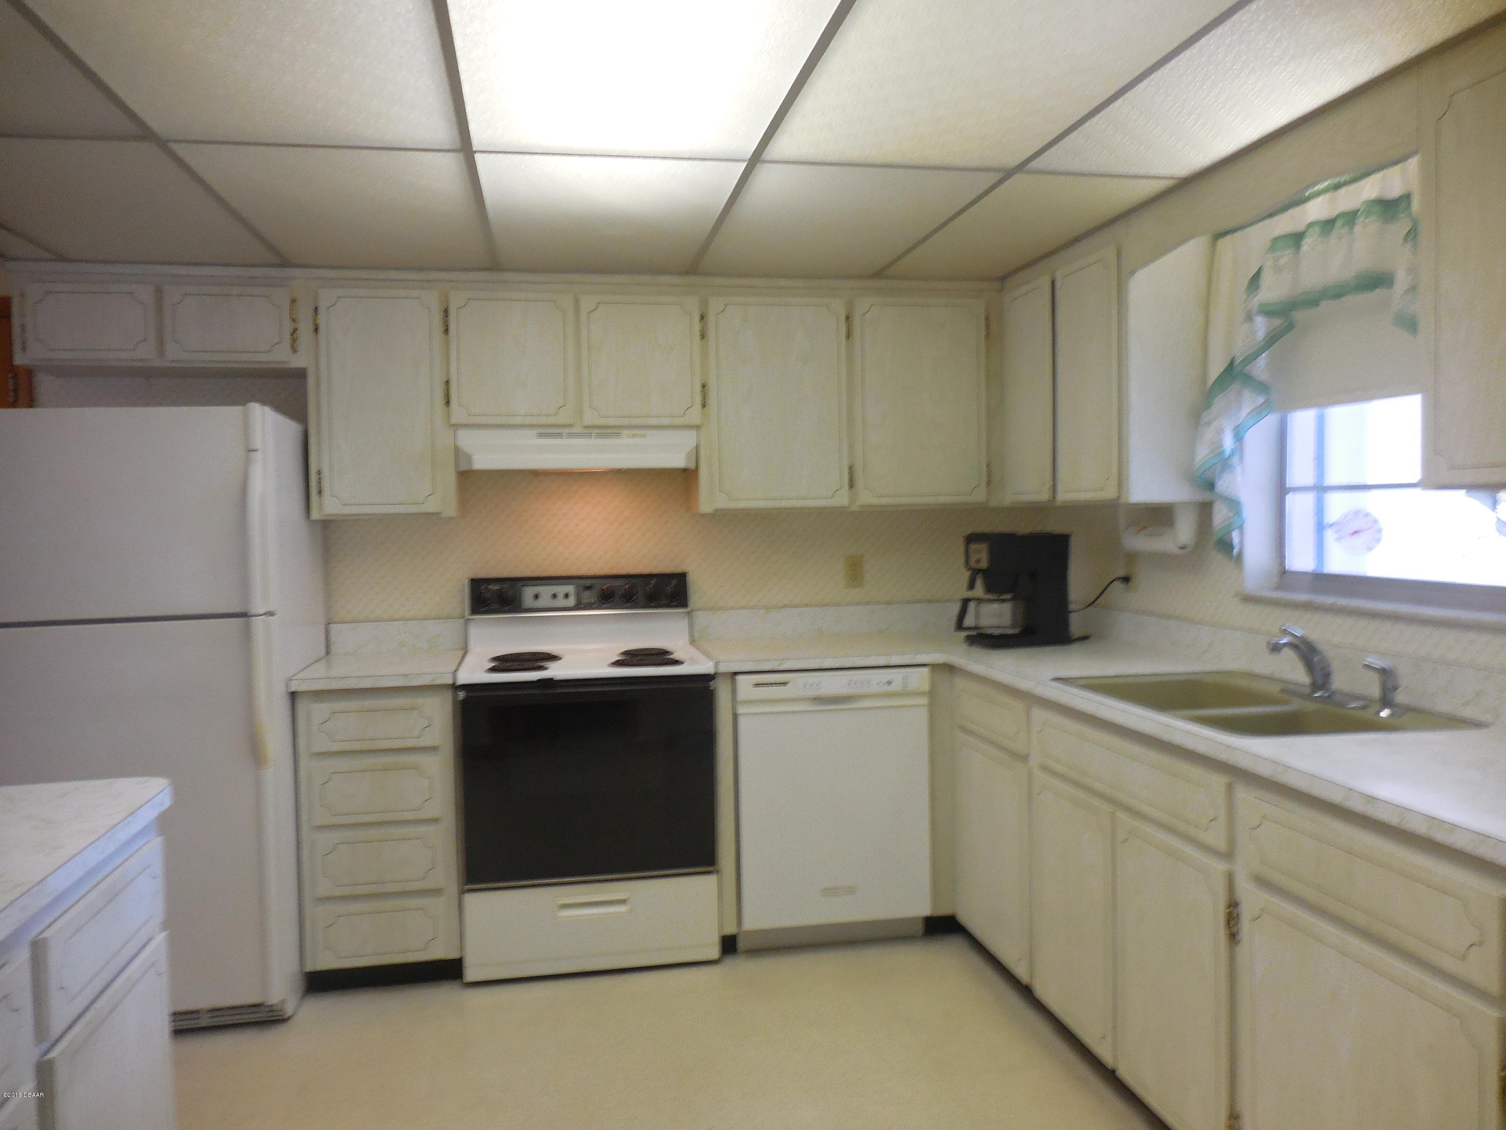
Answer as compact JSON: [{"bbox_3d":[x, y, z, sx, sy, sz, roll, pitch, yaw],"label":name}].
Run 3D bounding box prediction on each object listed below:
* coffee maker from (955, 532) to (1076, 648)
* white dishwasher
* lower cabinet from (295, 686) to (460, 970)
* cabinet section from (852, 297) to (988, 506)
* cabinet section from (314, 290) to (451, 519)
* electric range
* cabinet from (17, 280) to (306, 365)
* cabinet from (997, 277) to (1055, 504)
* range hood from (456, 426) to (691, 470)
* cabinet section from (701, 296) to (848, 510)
[{"bbox_3d":[0.842,0.080,3.580,0.345,0.365,0.180,-2,3,-18],"label":"coffee maker"},{"bbox_3d":[0.205,0.720,3.646,0.609,0.820,0.600,-2,2,-10],"label":"white dishwasher"},{"bbox_3d":[-1.127,0.747,3.419,0.435,0.815,0.610,-2,2,-10],"label":"lower cabinet"},{"bbox_3d":[0.539,-0.552,3.839,0.470,0.712,0.330,-2,2,-10],"label":"cabinet section"},{"bbox_3d":[-1.163,-0.504,3.526,0.411,0.708,0.330,-2,2,-10],"label":"cabinet section"},{"bbox_3d":[-0.532,0.624,3.507,0.756,1.156,0.630,-2,2,-10],"label":"electric range"},{"bbox_3d":[-1.784,-0.720,3.379,0.795,0.247,0.342,-2,2,-10],"label":"cabinet"},{"bbox_3d":[1.027,-0.557,3.541,0.326,0.712,0.385,-2,2,-10],"label":"cabinet"},{"bbox_3d":[-0.568,-0.367,3.549,0.756,0.138,0.470,-2,2,-10],"label":"range hood"},{"bbox_3d":[0.050,-0.535,3.749,0.485,0.705,0.330,-2,2,-10],"label":"cabinet section"}]

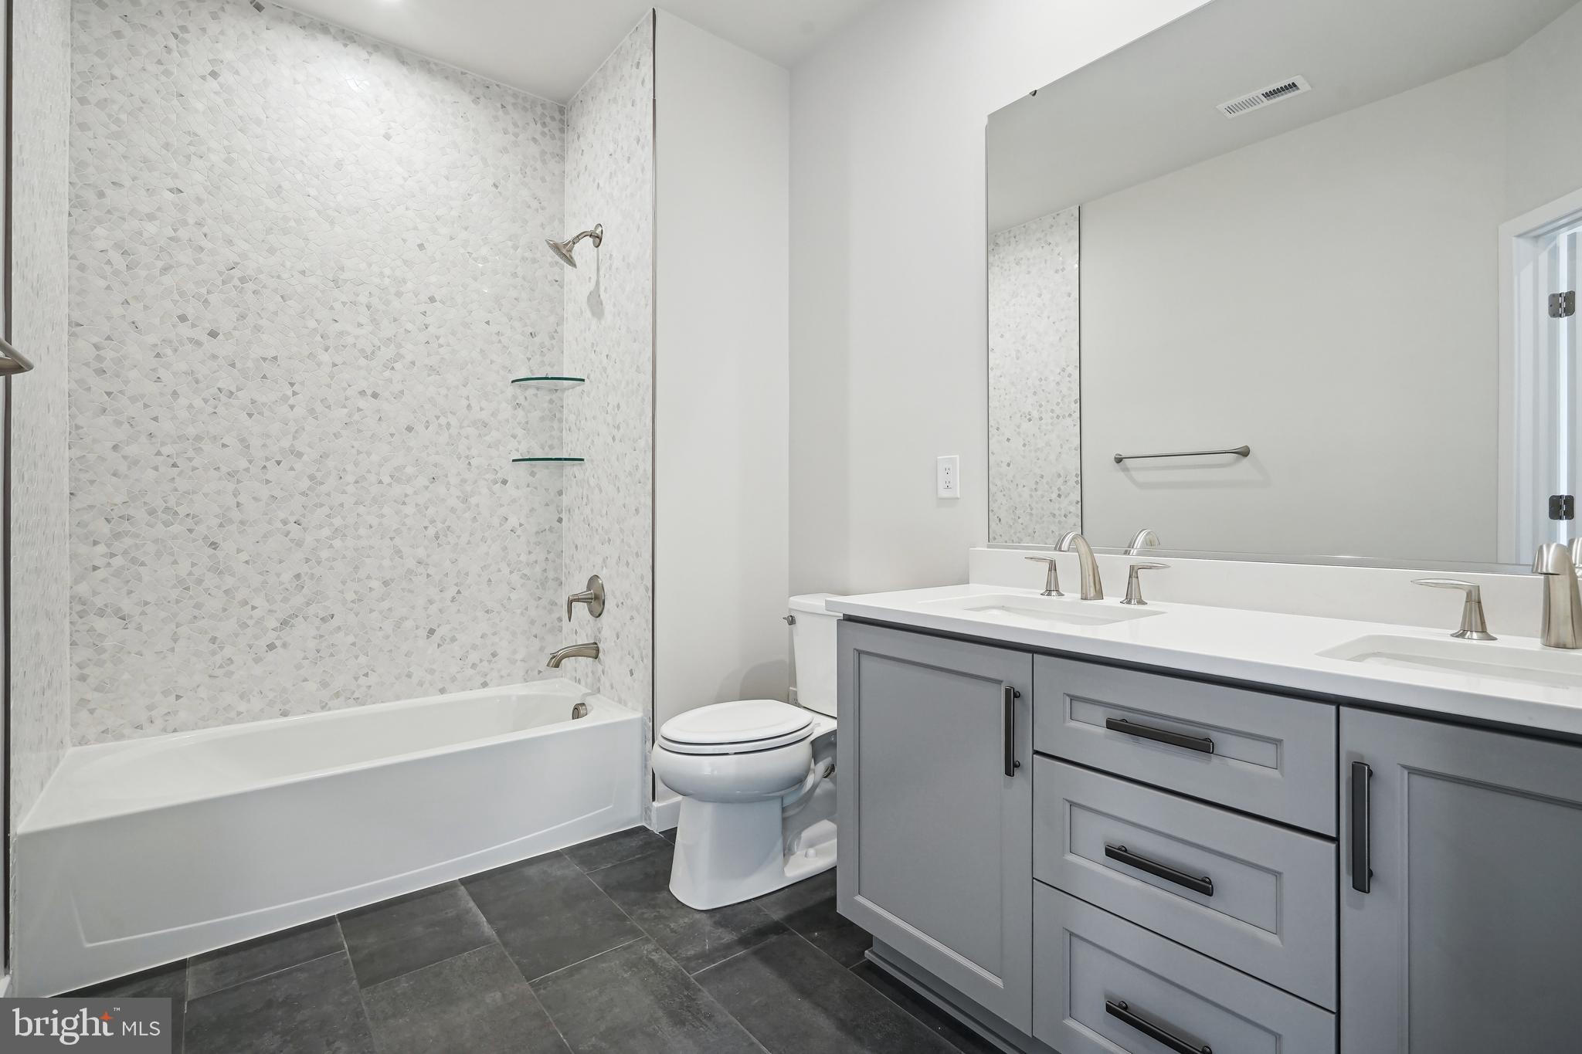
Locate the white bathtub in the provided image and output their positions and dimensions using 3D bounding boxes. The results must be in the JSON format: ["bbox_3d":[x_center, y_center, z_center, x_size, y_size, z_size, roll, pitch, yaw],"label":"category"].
[{"bbox_3d":[-1.313,0.840,2.252,1.485,0.380,0.741,0,0,-39],"label":"white bathtub"}]

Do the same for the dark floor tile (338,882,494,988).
[{"bbox_3d":[-0.979,1.050,1.832,0.304,0.010,0.389,0,1,-39],"label":"dark floor tile"}]

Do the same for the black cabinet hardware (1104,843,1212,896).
[{"bbox_3d":[0.564,0.517,1.071,0.034,0.018,0.157,0,1,-39],"label":"black cabinet hardware"}]

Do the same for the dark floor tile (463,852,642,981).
[{"bbox_3d":[-0.665,1.040,1.917,0.298,0.010,0.588,0,0,-39],"label":"dark floor tile"}]

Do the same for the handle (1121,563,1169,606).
[{"bbox_3d":[0.787,0.127,1.560,0.056,0.090,0.104,0,1,-39],"label":"handle"}]

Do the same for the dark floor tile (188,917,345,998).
[{"bbox_3d":[-1.276,1.050,1.720,0.300,0.010,0.198,0,1,-39],"label":"dark floor tile"}]

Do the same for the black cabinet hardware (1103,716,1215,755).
[{"bbox_3d":[0.564,0.314,1.069,0.034,0.018,0.157,0,1,-39],"label":"black cabinet hardware"}]

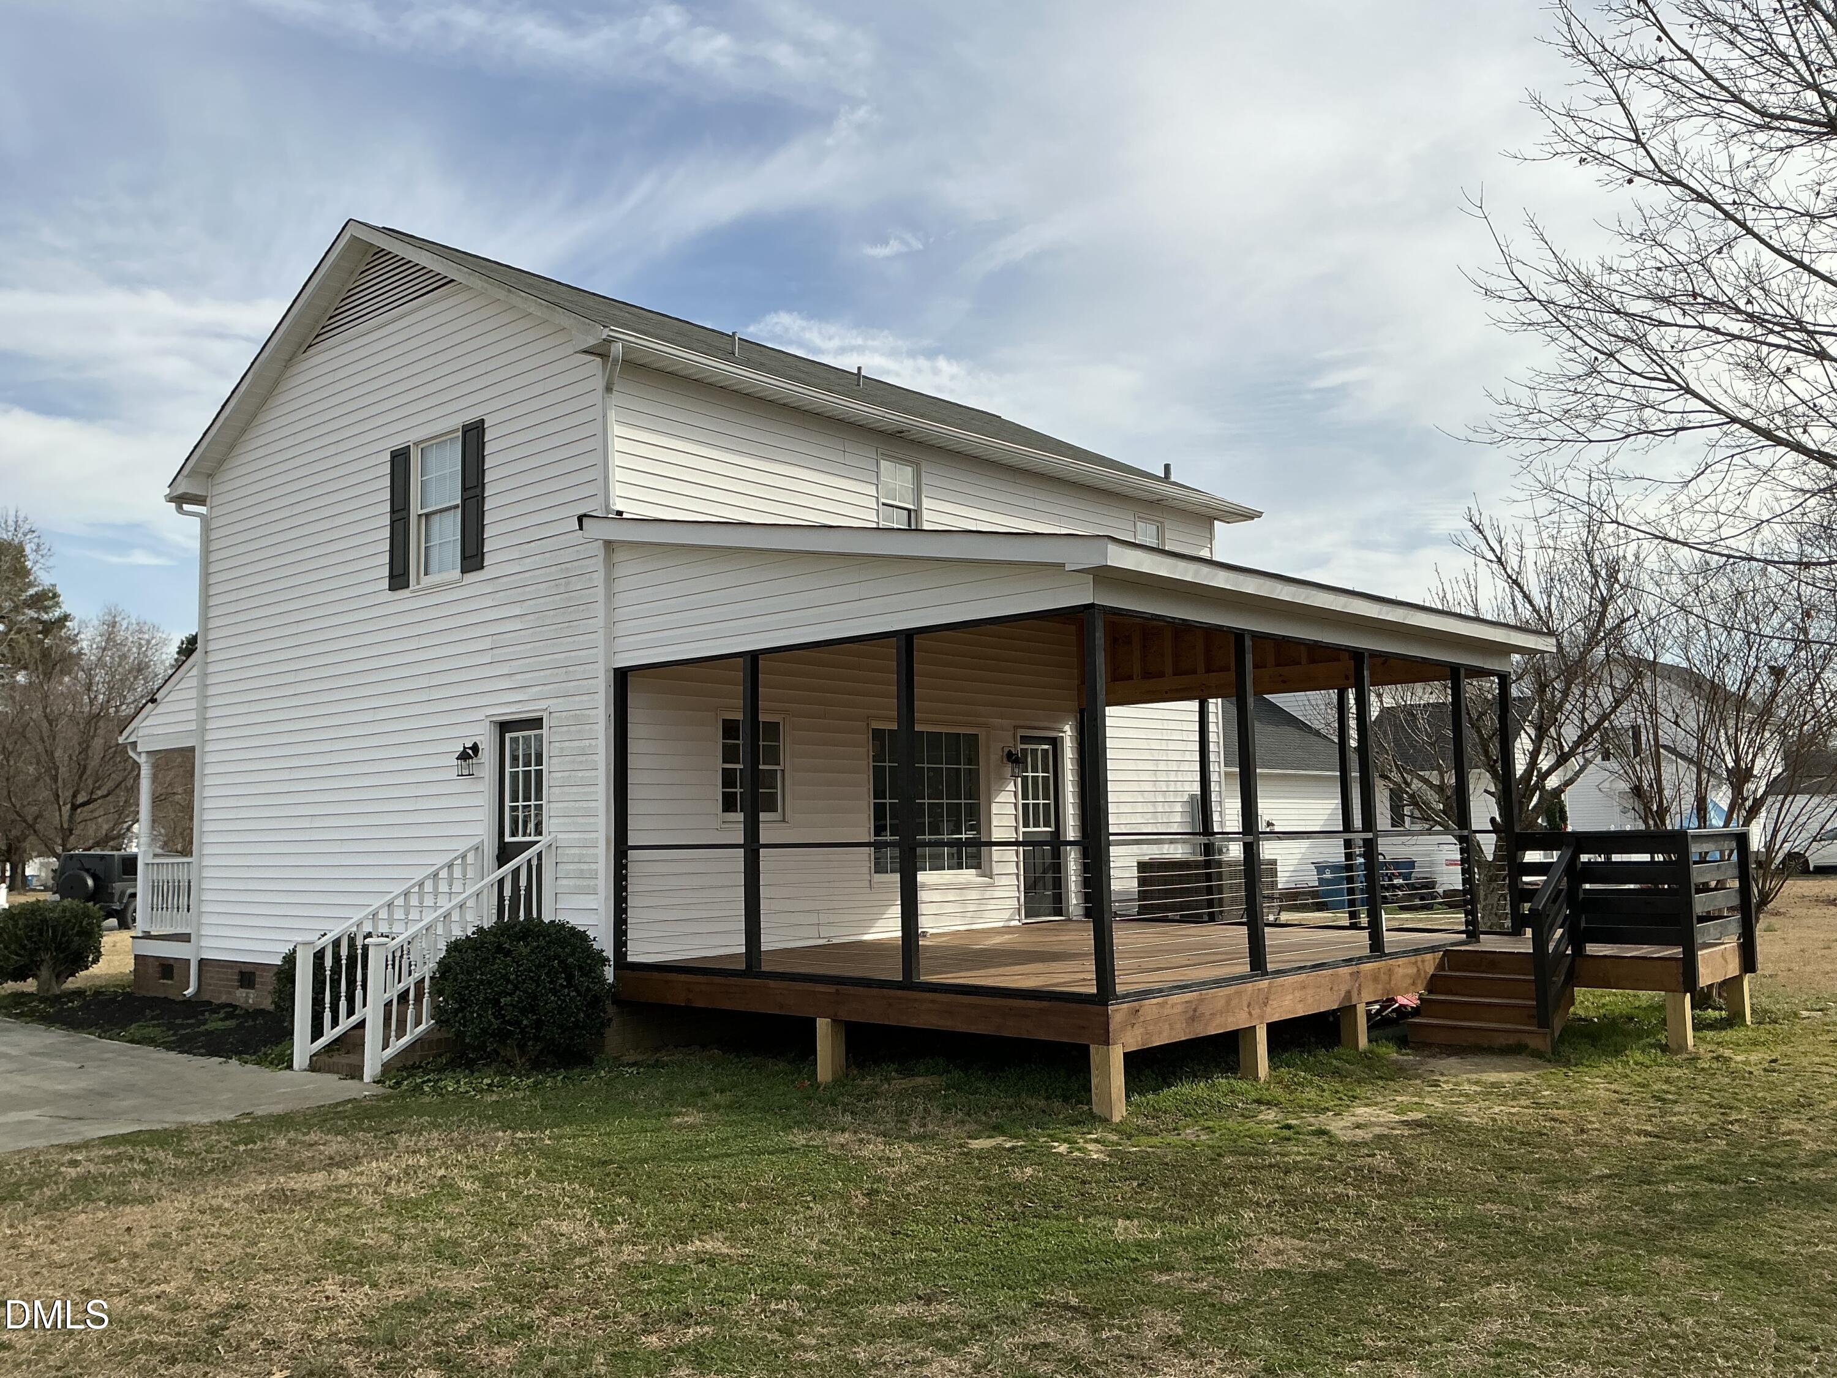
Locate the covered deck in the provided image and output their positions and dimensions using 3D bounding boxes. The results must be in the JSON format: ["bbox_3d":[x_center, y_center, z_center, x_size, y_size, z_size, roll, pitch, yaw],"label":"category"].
[{"bbox_3d":[1.689,0.770,13.196,5.280,4.440,7.450,-6,-7,42],"label":"covered deck"}]

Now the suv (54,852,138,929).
[{"bbox_3d":[-19.100,4.926,36.703,1.880,1.840,4.500,-2,-5,7],"label":"suv"}]

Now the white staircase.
[{"bbox_3d":[-4.118,2.192,12.454,1.290,1.860,1.760,-6,-7,42],"label":"white staircase"}]

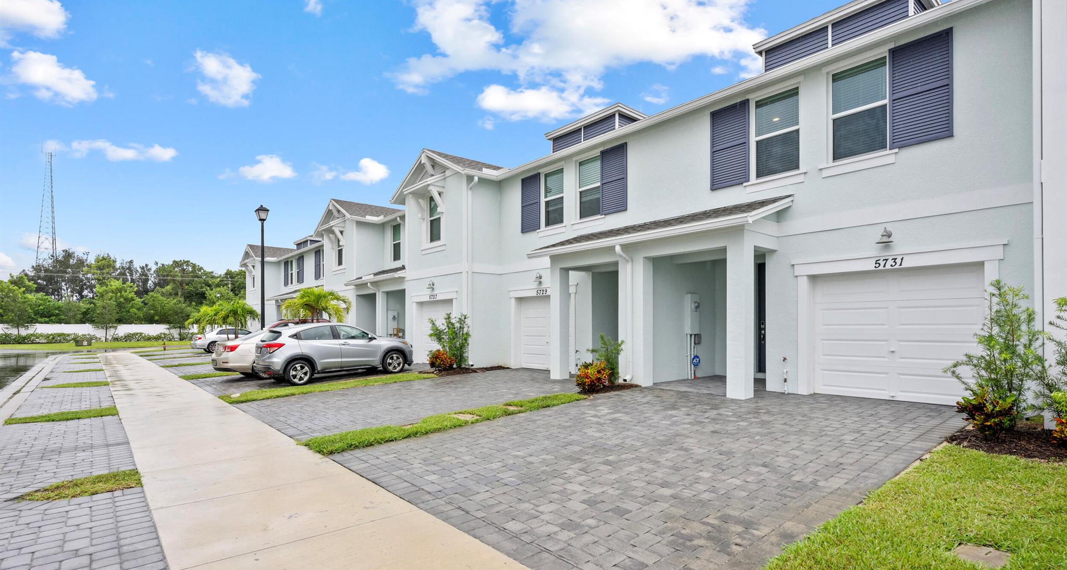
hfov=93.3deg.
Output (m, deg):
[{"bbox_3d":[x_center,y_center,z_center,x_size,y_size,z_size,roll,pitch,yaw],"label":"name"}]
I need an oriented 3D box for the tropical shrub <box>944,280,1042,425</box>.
[{"bbox_3d":[5.840,0.863,6.400,0.980,1.830,1.020,2,-4,-41],"label":"tropical shrub"}]

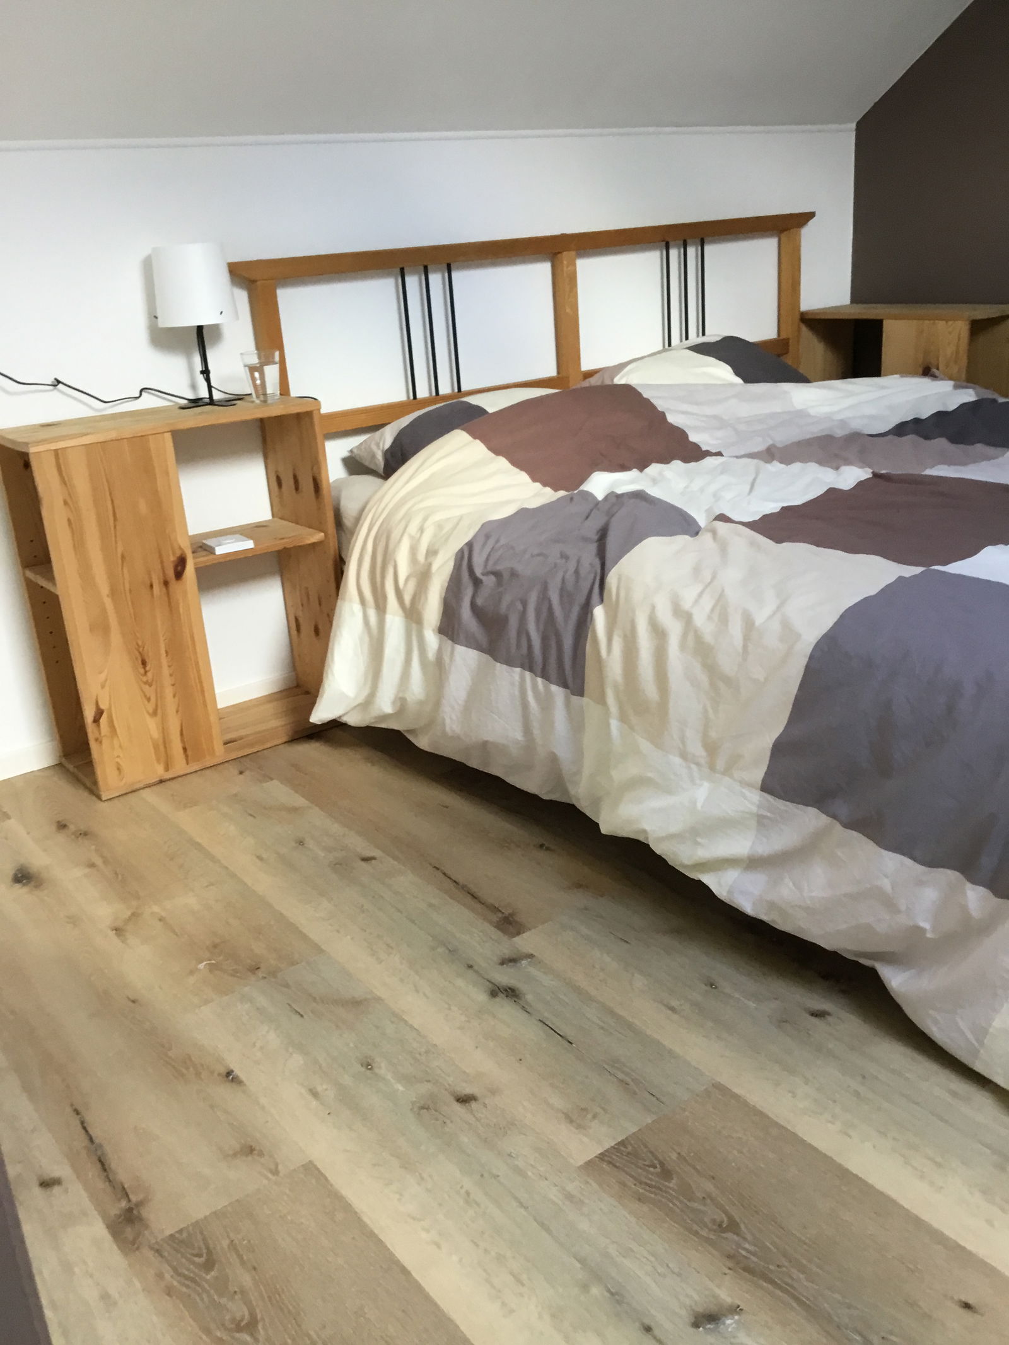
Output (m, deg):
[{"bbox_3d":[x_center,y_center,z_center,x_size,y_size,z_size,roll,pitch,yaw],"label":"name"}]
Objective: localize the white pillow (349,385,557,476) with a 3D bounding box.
[{"bbox_3d":[0.042,-0.541,2.708,0.680,0.165,0.500,-18,24,-33],"label":"white pillow"}]

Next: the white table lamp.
[{"bbox_3d":[-0.629,-0.714,2.483,0.163,0.318,0.163,-18,24,-33],"label":"white table lamp"}]

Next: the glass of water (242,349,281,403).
[{"bbox_3d":[-0.502,-0.617,2.513,0.080,0.098,0.080,-18,24,-33],"label":"glass of water"}]

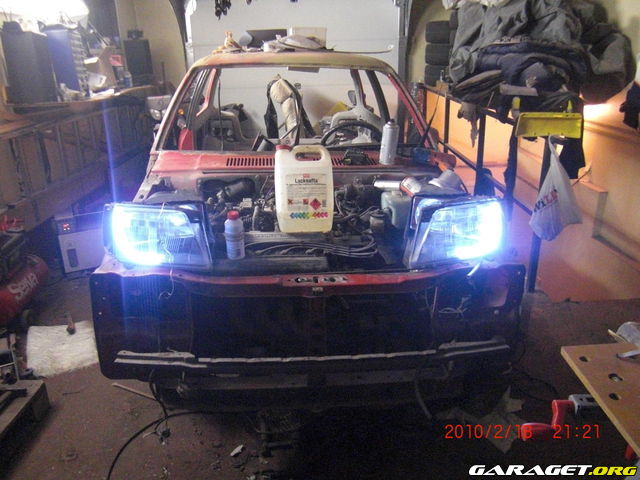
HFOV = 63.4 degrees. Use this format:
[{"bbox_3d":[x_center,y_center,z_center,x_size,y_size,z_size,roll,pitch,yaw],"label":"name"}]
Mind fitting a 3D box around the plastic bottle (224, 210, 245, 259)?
[{"bbox_3d":[-0.264,-0.017,1.600,0.060,0.146,0.060,0,19,0],"label":"plastic bottle"}]

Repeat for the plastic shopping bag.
[{"bbox_3d":[1.251,-0.263,2.750,0.250,0.520,0.150,5,20,14],"label":"plastic shopping bag"}]

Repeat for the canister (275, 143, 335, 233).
[{"bbox_3d":[-0.054,-0.180,1.790,0.195,0.285,0.135,-2,19,-6],"label":"canister"}]

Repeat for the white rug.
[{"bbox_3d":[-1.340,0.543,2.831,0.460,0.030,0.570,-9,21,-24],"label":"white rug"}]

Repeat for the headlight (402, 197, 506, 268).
[{"bbox_3d":[0.413,-0.023,1.600,0.275,0.170,0.170,-1,19,-3],"label":"headlight"}]

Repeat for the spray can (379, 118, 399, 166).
[{"bbox_3d":[0.295,-0.422,2.220,0.067,0.195,0.067,2,19,-1],"label":"spray can"}]

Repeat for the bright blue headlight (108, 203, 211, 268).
[{"bbox_3d":[-0.491,-0.020,1.600,0.275,0.170,0.170,1,19,3],"label":"bright blue headlight"}]

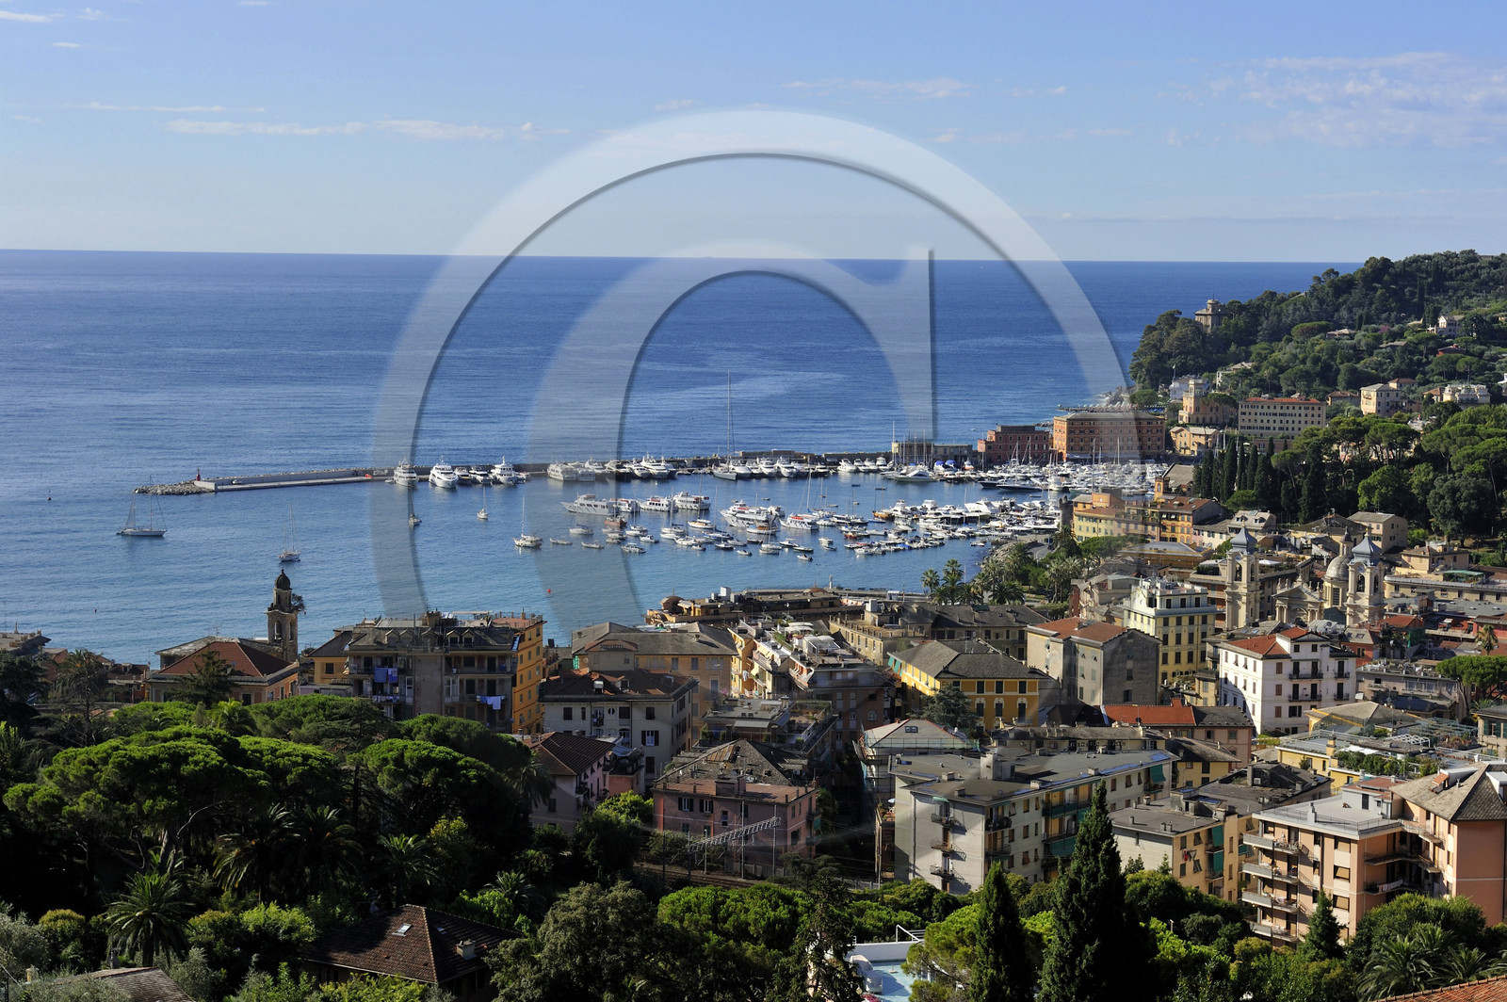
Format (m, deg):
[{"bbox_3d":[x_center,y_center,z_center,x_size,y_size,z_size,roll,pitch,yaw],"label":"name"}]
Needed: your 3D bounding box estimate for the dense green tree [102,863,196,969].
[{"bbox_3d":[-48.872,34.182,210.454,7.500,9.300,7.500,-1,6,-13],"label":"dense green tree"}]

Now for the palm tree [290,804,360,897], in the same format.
[{"bbox_3d":[-42.190,34.580,255.440,6.900,9.000,6.900,0,6,-9],"label":"palm tree"}]

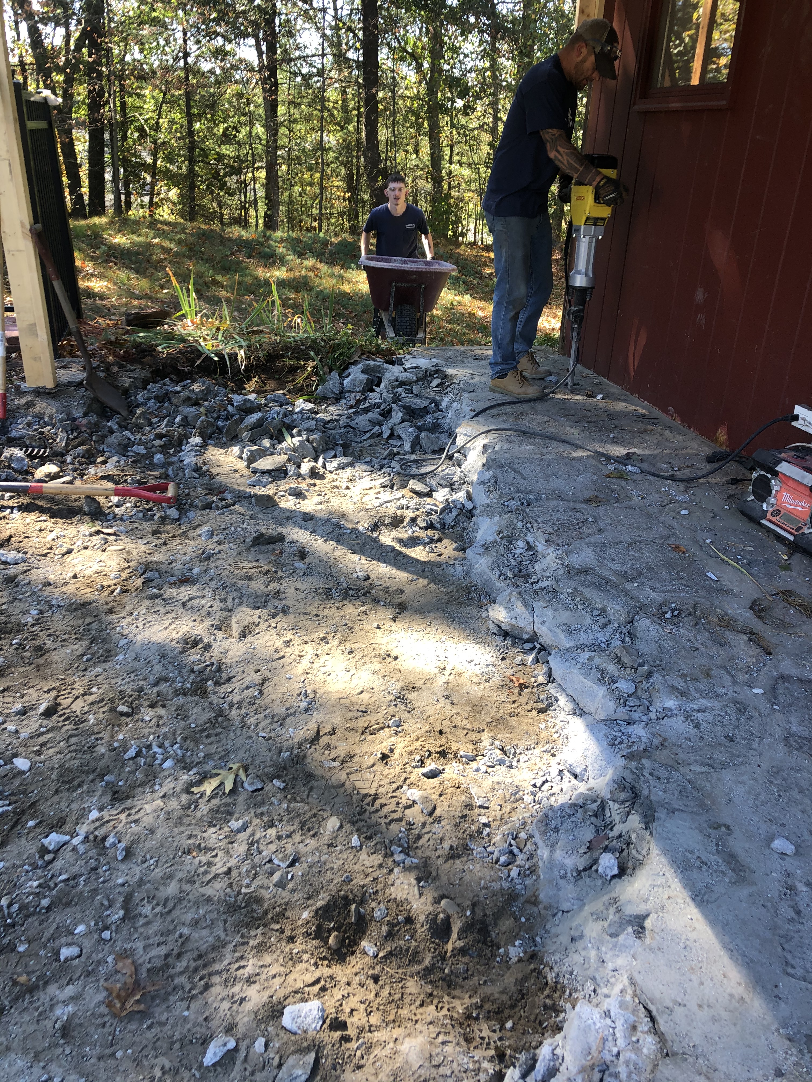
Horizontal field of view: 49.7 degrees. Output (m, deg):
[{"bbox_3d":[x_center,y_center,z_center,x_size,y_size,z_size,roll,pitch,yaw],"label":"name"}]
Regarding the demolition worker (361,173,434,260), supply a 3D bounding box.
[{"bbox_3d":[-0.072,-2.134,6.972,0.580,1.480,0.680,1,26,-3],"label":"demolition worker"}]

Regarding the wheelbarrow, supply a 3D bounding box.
[{"bbox_3d":[-0.052,-1.753,6.467,0.700,0.670,1.420,1,26,-3],"label":"wheelbarrow"}]

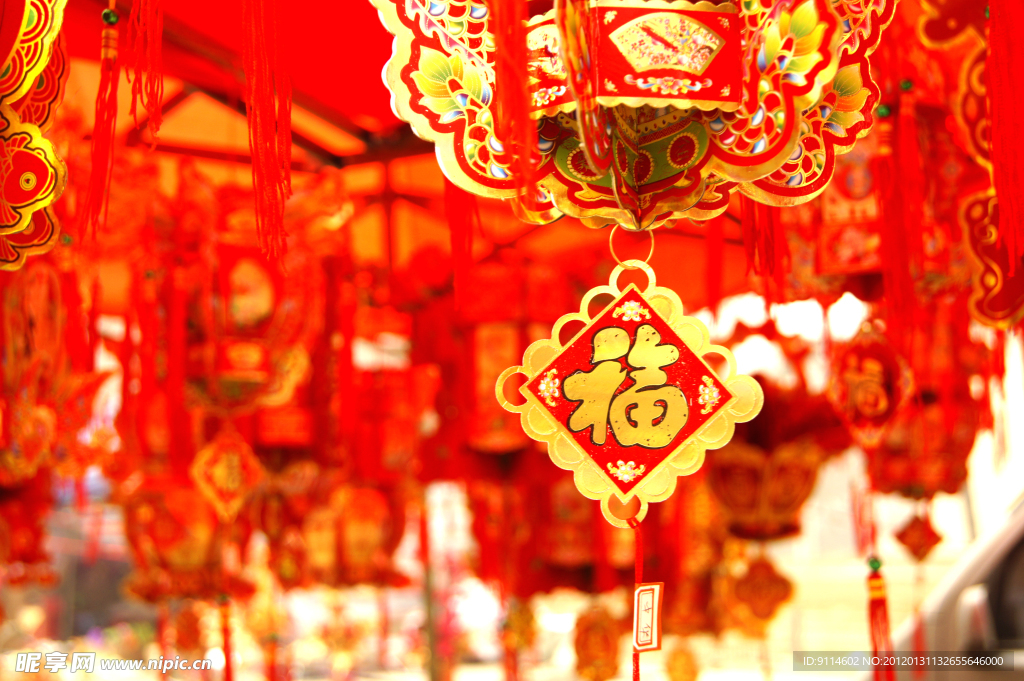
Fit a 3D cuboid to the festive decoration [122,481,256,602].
[{"bbox_3d":[-0.820,0.507,3.750,0.335,0.310,0.300,1,-7,-9],"label":"festive decoration"}]

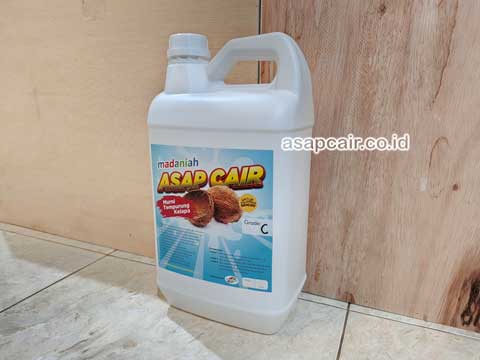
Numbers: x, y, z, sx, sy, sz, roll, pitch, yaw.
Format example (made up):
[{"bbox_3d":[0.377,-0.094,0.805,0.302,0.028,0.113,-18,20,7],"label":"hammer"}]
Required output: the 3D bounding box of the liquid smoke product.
[{"bbox_3d":[-0.009,-0.001,0.380,0.177,0.315,0.125,6,14,22],"label":"liquid smoke product"}]

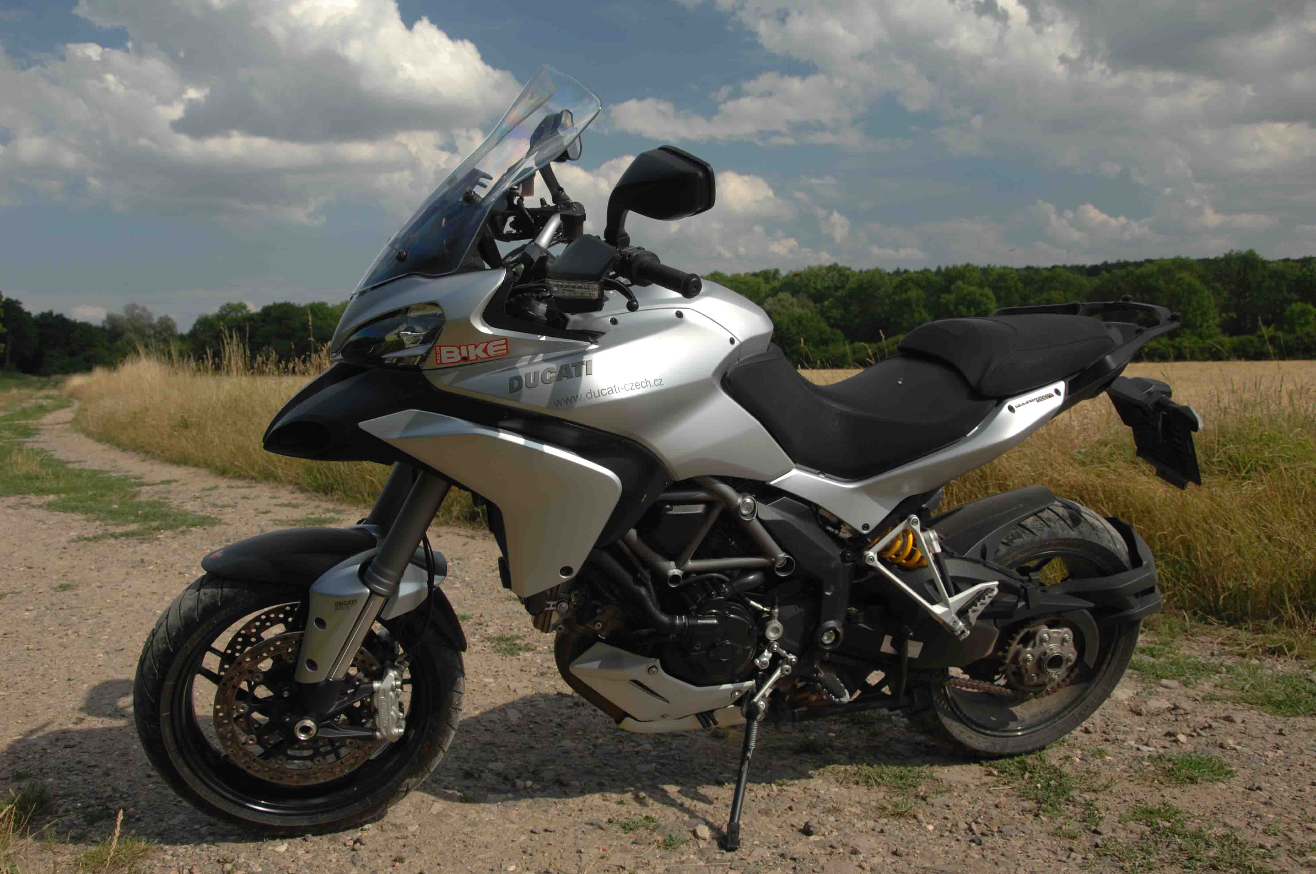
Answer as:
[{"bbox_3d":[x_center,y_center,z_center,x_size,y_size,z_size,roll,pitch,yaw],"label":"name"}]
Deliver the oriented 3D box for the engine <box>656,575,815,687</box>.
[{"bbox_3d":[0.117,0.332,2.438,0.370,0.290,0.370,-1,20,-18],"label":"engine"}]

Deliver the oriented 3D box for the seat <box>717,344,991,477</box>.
[{"bbox_3d":[0.347,-0.074,2.383,0.540,0.220,0.330,-1,20,-18],"label":"seat"}]

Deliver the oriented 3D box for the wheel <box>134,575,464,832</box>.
[{"bbox_3d":[-0.657,0.480,2.258,0.600,0.600,0.130,0,18,-14],"label":"wheel"}]

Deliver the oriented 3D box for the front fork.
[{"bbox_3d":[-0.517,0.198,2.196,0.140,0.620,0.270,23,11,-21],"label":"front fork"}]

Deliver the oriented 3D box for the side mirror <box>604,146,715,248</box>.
[{"bbox_3d":[-0.001,-0.340,1.723,0.115,0.150,0.200,2,20,-11],"label":"side mirror"}]

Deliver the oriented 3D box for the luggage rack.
[{"bbox_3d":[0.913,-0.194,2.526,0.350,0.140,0.310,-6,22,-16],"label":"luggage rack"}]

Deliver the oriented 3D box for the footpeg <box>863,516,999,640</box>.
[{"bbox_3d":[0.525,0.271,2.327,0.240,0.220,0.110,-1,20,-18],"label":"footpeg"}]

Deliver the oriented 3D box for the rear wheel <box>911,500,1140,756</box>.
[{"bbox_3d":[0.798,0.430,2.732,0.640,0.640,0.190,-1,20,-18],"label":"rear wheel"}]

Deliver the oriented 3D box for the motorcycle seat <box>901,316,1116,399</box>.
[{"bbox_3d":[0.689,-0.181,2.456,0.440,0.125,0.290,-6,22,-16],"label":"motorcycle seat"}]

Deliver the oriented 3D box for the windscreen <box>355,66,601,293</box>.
[{"bbox_3d":[-0.327,-0.414,2.030,0.125,0.490,0.370,41,3,-27],"label":"windscreen"}]

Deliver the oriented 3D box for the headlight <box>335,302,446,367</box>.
[{"bbox_3d":[-0.435,-0.166,1.953,0.175,0.110,0.155,-1,20,-18],"label":"headlight"}]

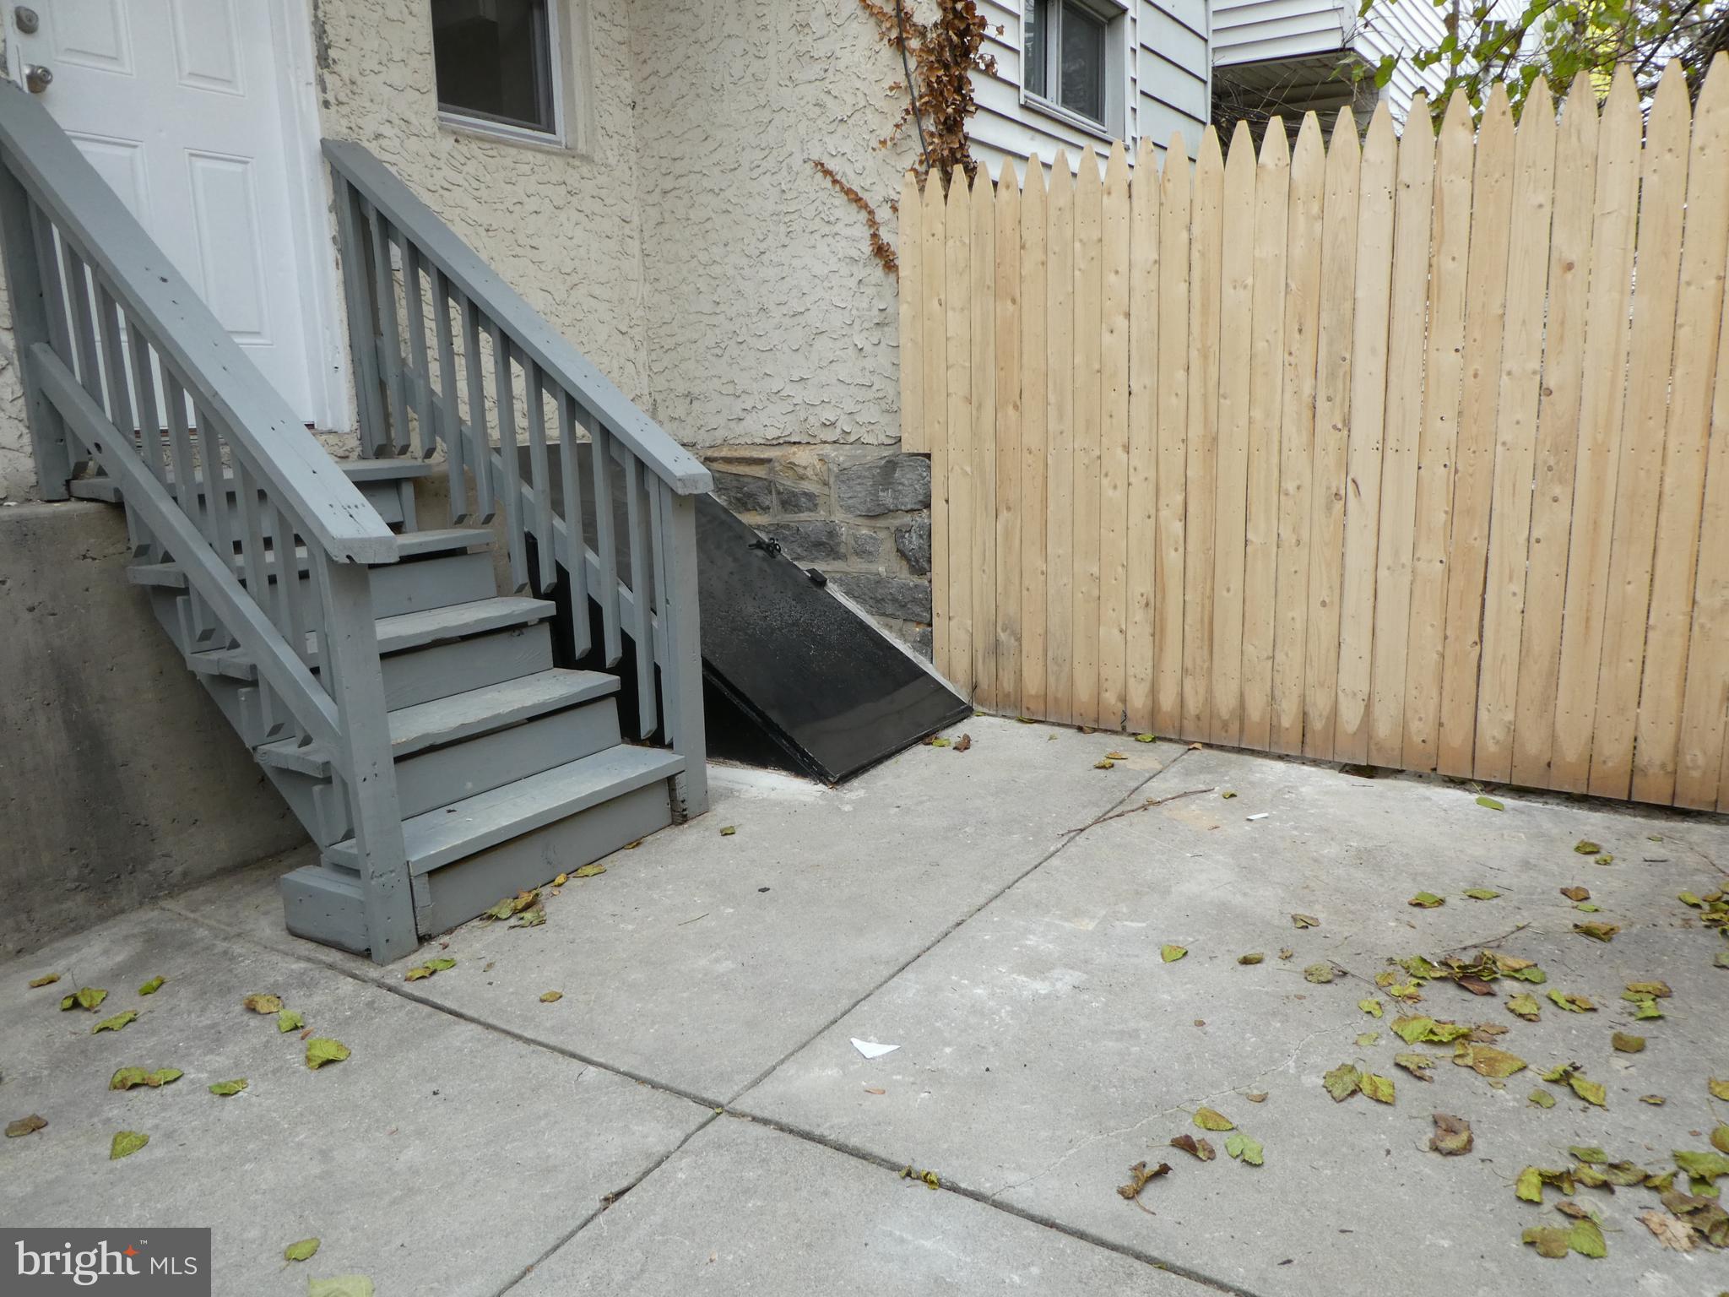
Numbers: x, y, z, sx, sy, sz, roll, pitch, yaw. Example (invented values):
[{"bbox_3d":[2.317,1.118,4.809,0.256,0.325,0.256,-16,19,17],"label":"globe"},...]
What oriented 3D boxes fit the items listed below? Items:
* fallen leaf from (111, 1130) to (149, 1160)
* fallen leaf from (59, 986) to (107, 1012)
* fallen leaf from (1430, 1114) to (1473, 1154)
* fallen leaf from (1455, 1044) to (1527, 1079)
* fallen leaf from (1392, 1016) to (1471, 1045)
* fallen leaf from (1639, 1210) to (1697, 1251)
[{"bbox_3d":[-1.169,0.785,1.911,0.051,0.012,0.071,-7,13,-24],"label":"fallen leaf"},{"bbox_3d":[-1.552,0.691,2.385,0.088,0.030,0.057,-1,12,4],"label":"fallen leaf"},{"bbox_3d":[0.819,0.678,1.673,0.054,0.022,0.085,4,12,26],"label":"fallen leaf"},{"bbox_3d":[1.044,0.688,2.007,0.103,0.022,0.082,8,15,41],"label":"fallen leaf"},{"bbox_3d":[1.000,0.666,2.112,0.130,0.025,0.071,-3,12,-4],"label":"fallen leaf"},{"bbox_3d":[0.993,0.714,1.470,0.048,0.016,0.060,-1,10,4],"label":"fallen leaf"}]

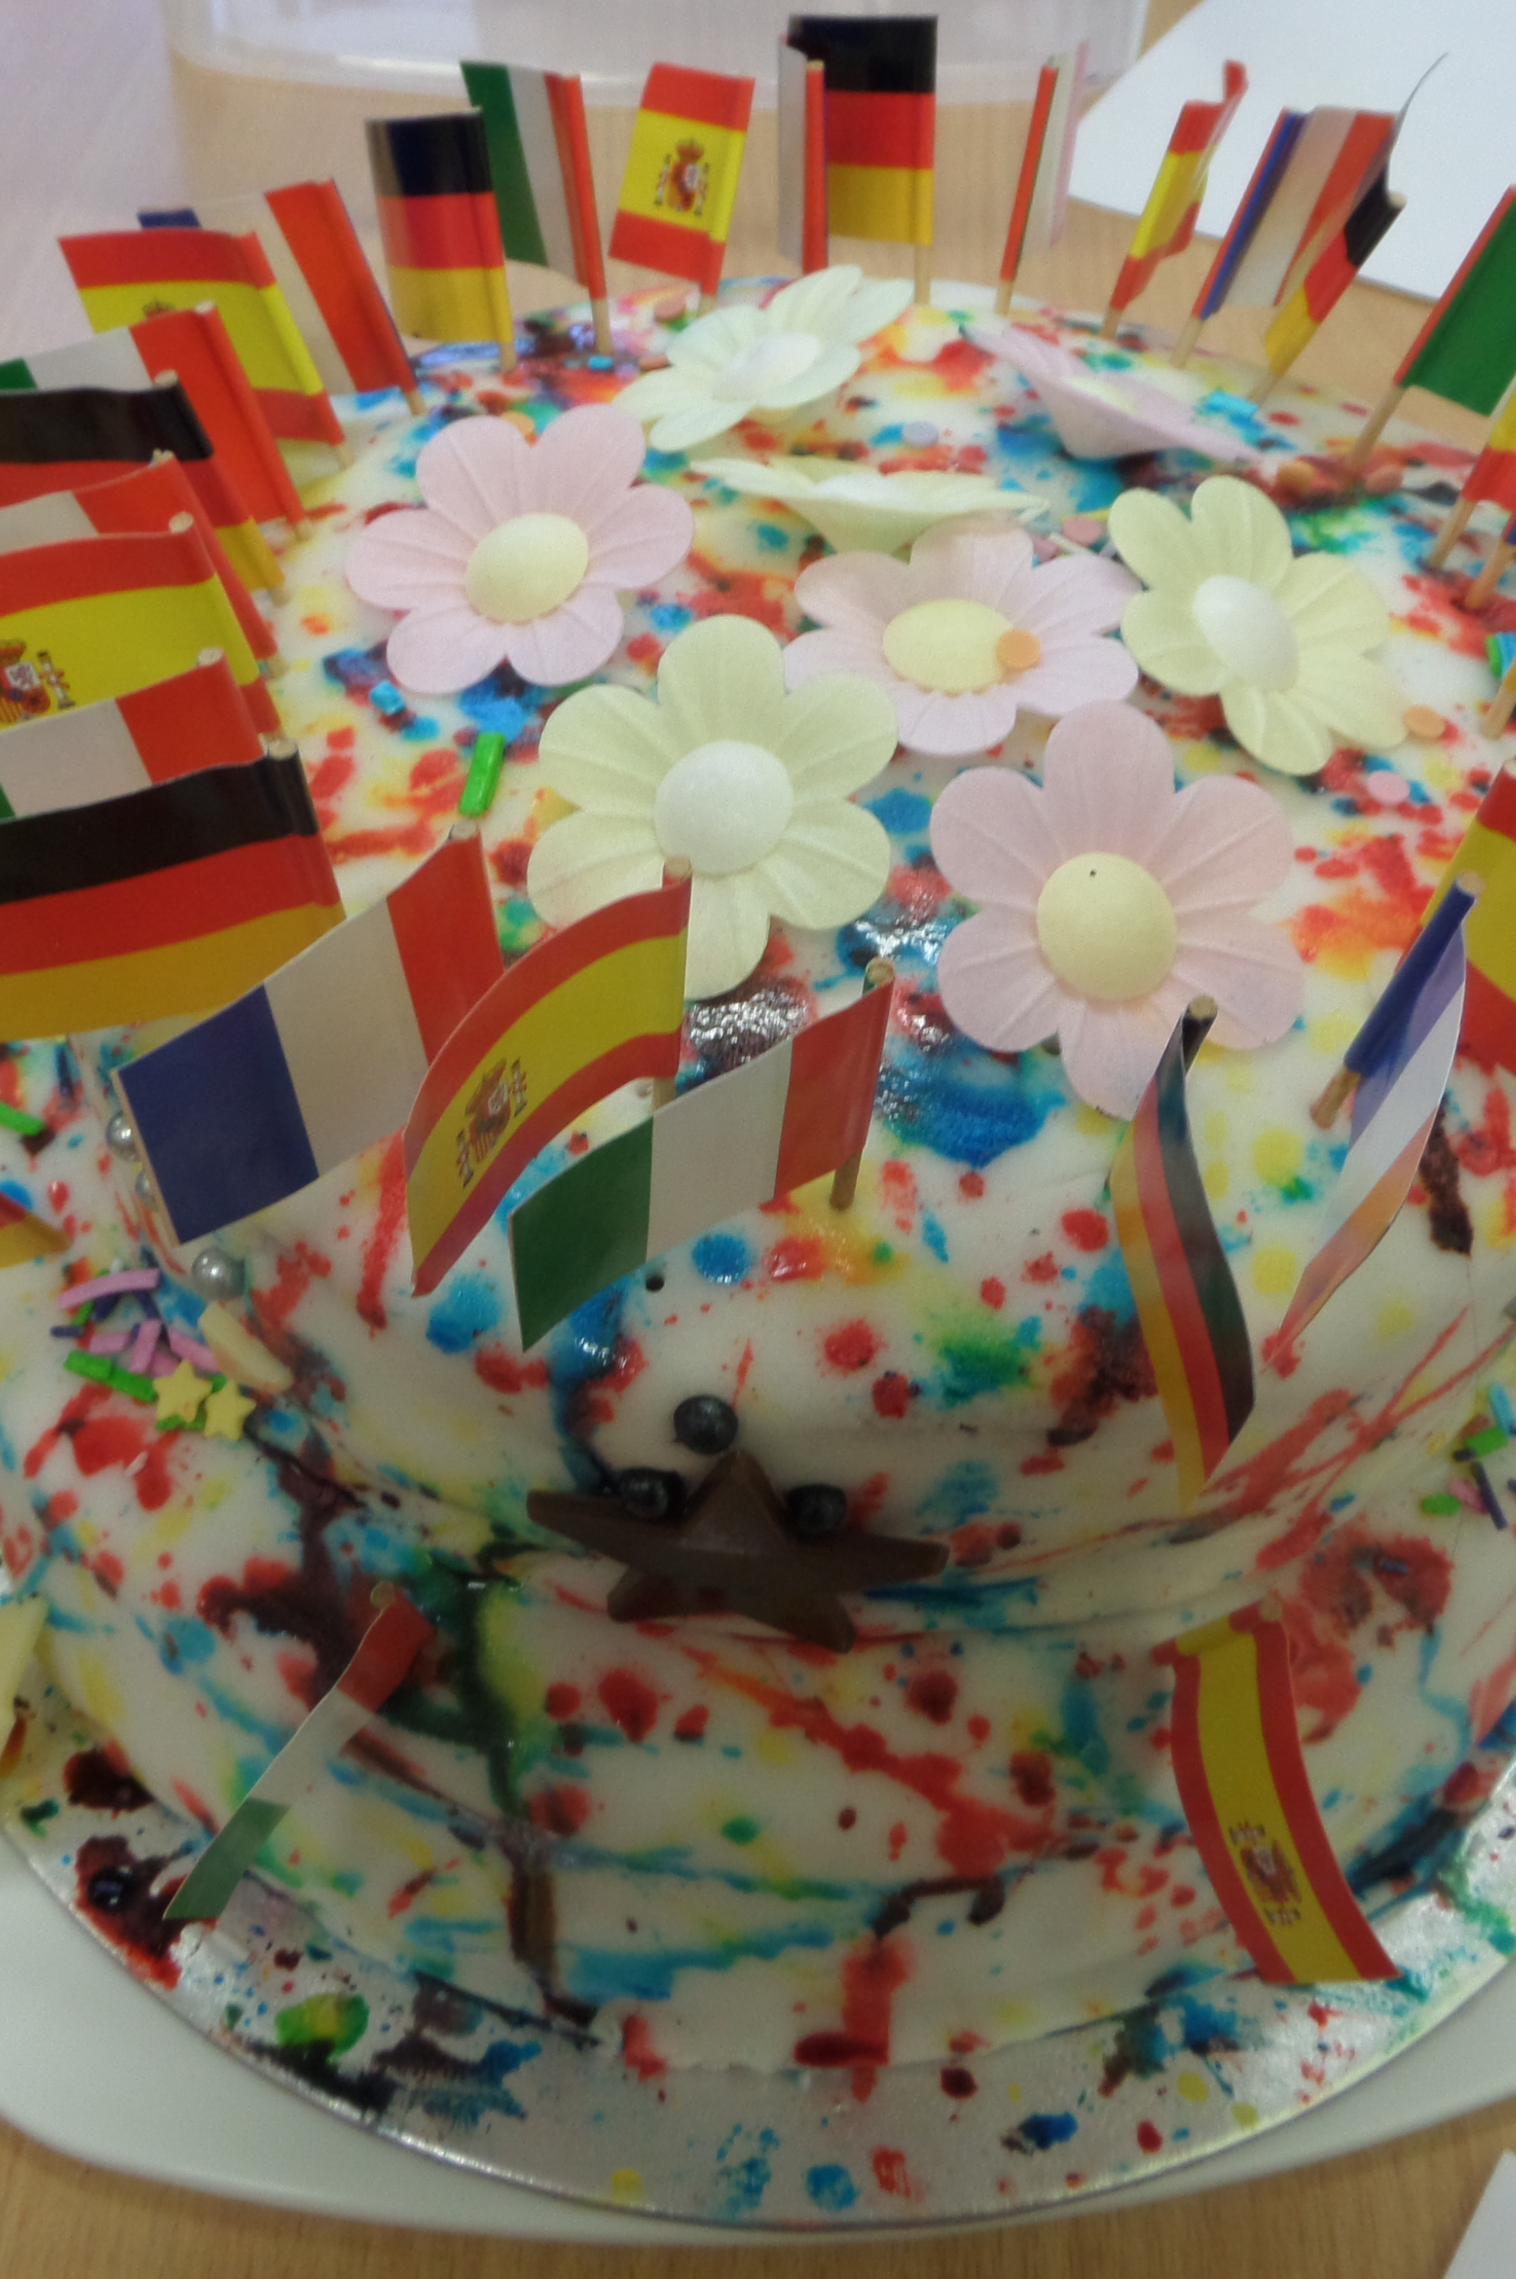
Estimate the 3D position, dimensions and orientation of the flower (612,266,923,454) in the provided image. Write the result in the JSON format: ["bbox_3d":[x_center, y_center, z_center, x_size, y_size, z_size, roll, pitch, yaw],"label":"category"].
[{"bbox_3d":[0.002,-0.089,0.248,0.038,0.009,0.040,7,48,37],"label":"flower"}]

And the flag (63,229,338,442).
[{"bbox_3d":[-0.065,-0.092,0.243,0.034,0.025,0.005,17,53,32],"label":"flag"}]

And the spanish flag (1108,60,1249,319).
[{"bbox_3d":[0.054,-0.121,0.268,0.008,0.025,0.032,25,43,10],"label":"spanish flag"}]

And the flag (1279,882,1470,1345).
[{"bbox_3d":[0.047,0.000,0.163,0.006,0.027,0.033,20,57,5],"label":"flag"}]

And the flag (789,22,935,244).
[{"bbox_3d":[0.013,-0.129,0.268,0.006,0.025,0.032,-17,33,-27],"label":"flag"}]

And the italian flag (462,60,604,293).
[{"bbox_3d":[-0.028,-0.120,0.262,0.005,0.025,0.034,-19,39,-19],"label":"italian flag"}]

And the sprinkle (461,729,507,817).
[{"bbox_3d":[-0.027,-0.036,0.209,0.003,0.002,0.011,5,51,2],"label":"sprinkle"}]

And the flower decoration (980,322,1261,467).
[{"bbox_3d":[0.040,-0.085,0.241,0.036,0.010,0.036,16,33,-17],"label":"flower decoration"}]

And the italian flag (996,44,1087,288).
[{"bbox_3d":[0.038,-0.126,0.271,0.004,0.025,0.033,16,34,9],"label":"italian flag"}]

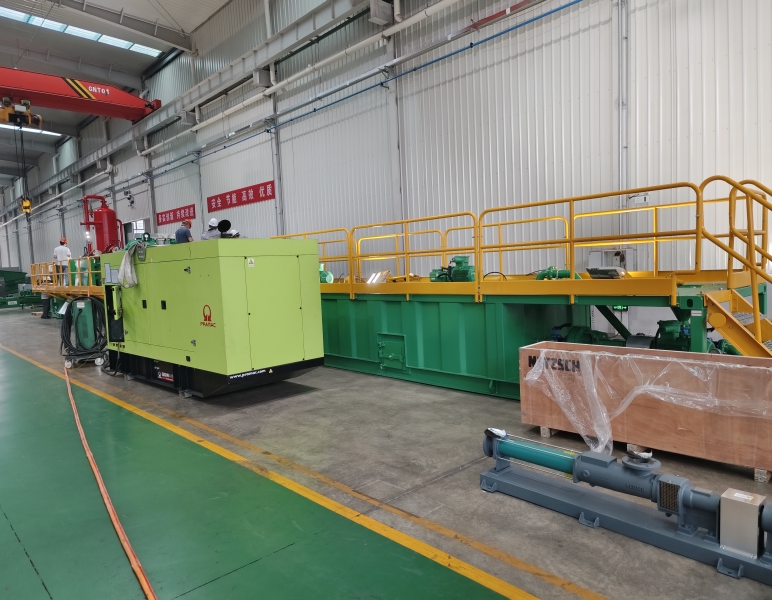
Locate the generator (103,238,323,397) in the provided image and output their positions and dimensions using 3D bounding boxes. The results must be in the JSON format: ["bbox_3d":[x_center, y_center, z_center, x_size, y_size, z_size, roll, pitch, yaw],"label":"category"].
[{"bbox_3d":[-2.771,0.203,7.991,3.989,1.944,1.420,1,5,45],"label":"generator"}]

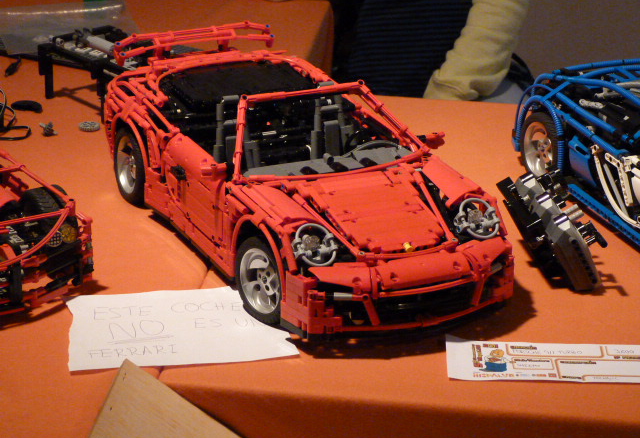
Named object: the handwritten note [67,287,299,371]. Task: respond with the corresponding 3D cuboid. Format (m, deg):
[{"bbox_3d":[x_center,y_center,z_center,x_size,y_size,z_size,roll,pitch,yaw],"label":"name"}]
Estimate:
[{"bbox_3d":[-0.129,0.093,1.630,0.198,0.006,0.151,-3,22,-11],"label":"handwritten note"}]

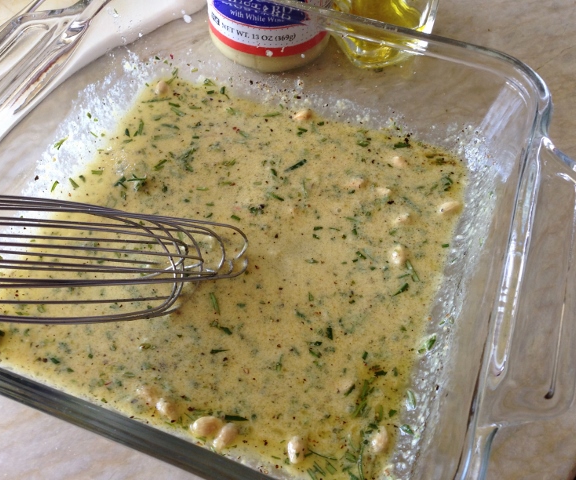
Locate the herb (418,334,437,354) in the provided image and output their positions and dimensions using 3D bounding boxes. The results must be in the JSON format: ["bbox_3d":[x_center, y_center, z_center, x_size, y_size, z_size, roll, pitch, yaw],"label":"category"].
[{"bbox_3d":[0.056,0.042,0.244,0.011,0.002,0.004,-52,27,10],"label":"herb"}]

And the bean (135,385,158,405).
[{"bbox_3d":[-0.054,0.060,0.235,0.012,0.006,0.008,35,62,21],"label":"bean"}]

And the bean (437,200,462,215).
[{"bbox_3d":[0.076,-0.015,0.287,0.013,0.007,0.008,-21,58,-15],"label":"bean"}]

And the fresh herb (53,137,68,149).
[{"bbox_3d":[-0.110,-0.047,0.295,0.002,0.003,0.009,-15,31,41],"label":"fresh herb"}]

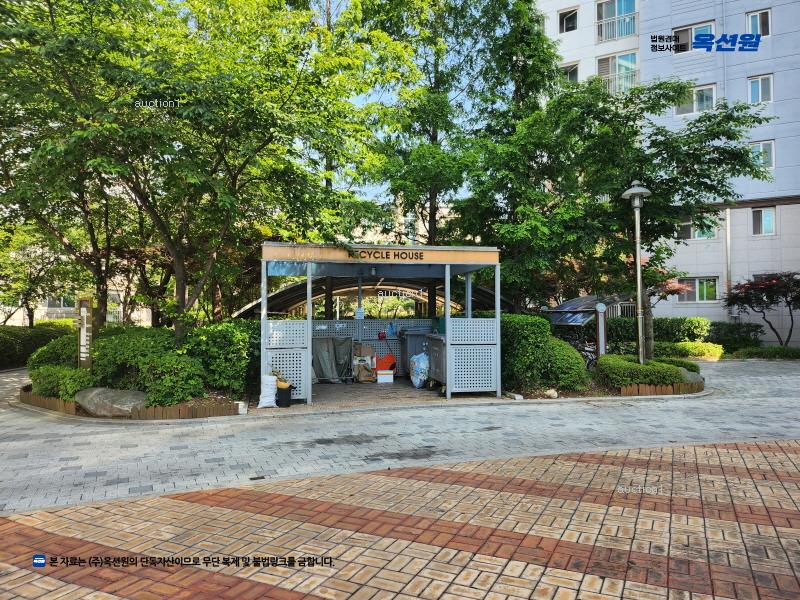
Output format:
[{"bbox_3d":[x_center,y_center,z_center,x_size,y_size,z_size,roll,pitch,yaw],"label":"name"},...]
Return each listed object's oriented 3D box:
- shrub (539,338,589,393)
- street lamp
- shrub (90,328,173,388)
[{"bbox_3d":[3.345,1.317,11.350,1.000,0.980,0.950,-1,-2,16],"label":"shrub"},{"bbox_3d":[5.406,-0.452,12.600,0.600,4.350,0.600,0,-2,0],"label":"street lamp"},{"bbox_3d":[-4.991,1.069,10.350,1.550,1.150,1.300,1,-2,-27],"label":"shrub"}]

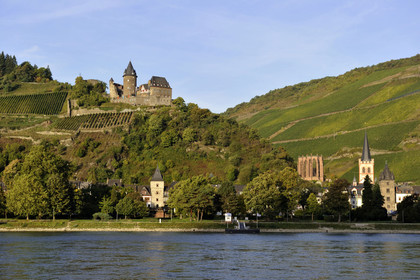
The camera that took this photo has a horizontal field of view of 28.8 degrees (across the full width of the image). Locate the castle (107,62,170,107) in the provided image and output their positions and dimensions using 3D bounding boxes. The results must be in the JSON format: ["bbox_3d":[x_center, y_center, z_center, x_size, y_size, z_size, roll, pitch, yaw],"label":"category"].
[{"bbox_3d":[-55.770,-45.460,660.000,50.920,35.970,36.000,1,-5,-6],"label":"castle"}]

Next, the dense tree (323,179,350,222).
[{"bbox_3d":[55.410,26.450,357.000,11.590,19.240,11.590,0,-5,0],"label":"dense tree"}]

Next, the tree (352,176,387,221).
[{"bbox_3d":[71.100,26.080,364.000,14.710,20.060,11.000,0,-5,0],"label":"tree"}]

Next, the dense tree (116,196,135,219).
[{"bbox_3d":[-37.140,29.760,360.000,8.160,10.140,8.160,0,-5,0],"label":"dense tree"}]

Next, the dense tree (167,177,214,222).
[{"bbox_3d":[-8.160,25.680,360.000,20.280,19.620,18.000,0,-5,0],"label":"dense tree"}]

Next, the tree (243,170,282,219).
[{"bbox_3d":[23.690,24.470,365.000,17.430,21.680,17.430,0,-5,0],"label":"tree"}]

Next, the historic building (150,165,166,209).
[{"bbox_3d":[-25.200,22.920,392.000,6.720,21.840,6.720,0,-5,-4],"label":"historic building"}]

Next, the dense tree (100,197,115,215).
[{"bbox_3d":[-45.940,29.810,366.000,6.270,8.960,6.270,0,-5,0],"label":"dense tree"}]

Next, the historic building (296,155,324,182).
[{"bbox_3d":[64.160,18.310,520.000,16.870,16.870,15.000,-1,-5,7],"label":"historic building"}]

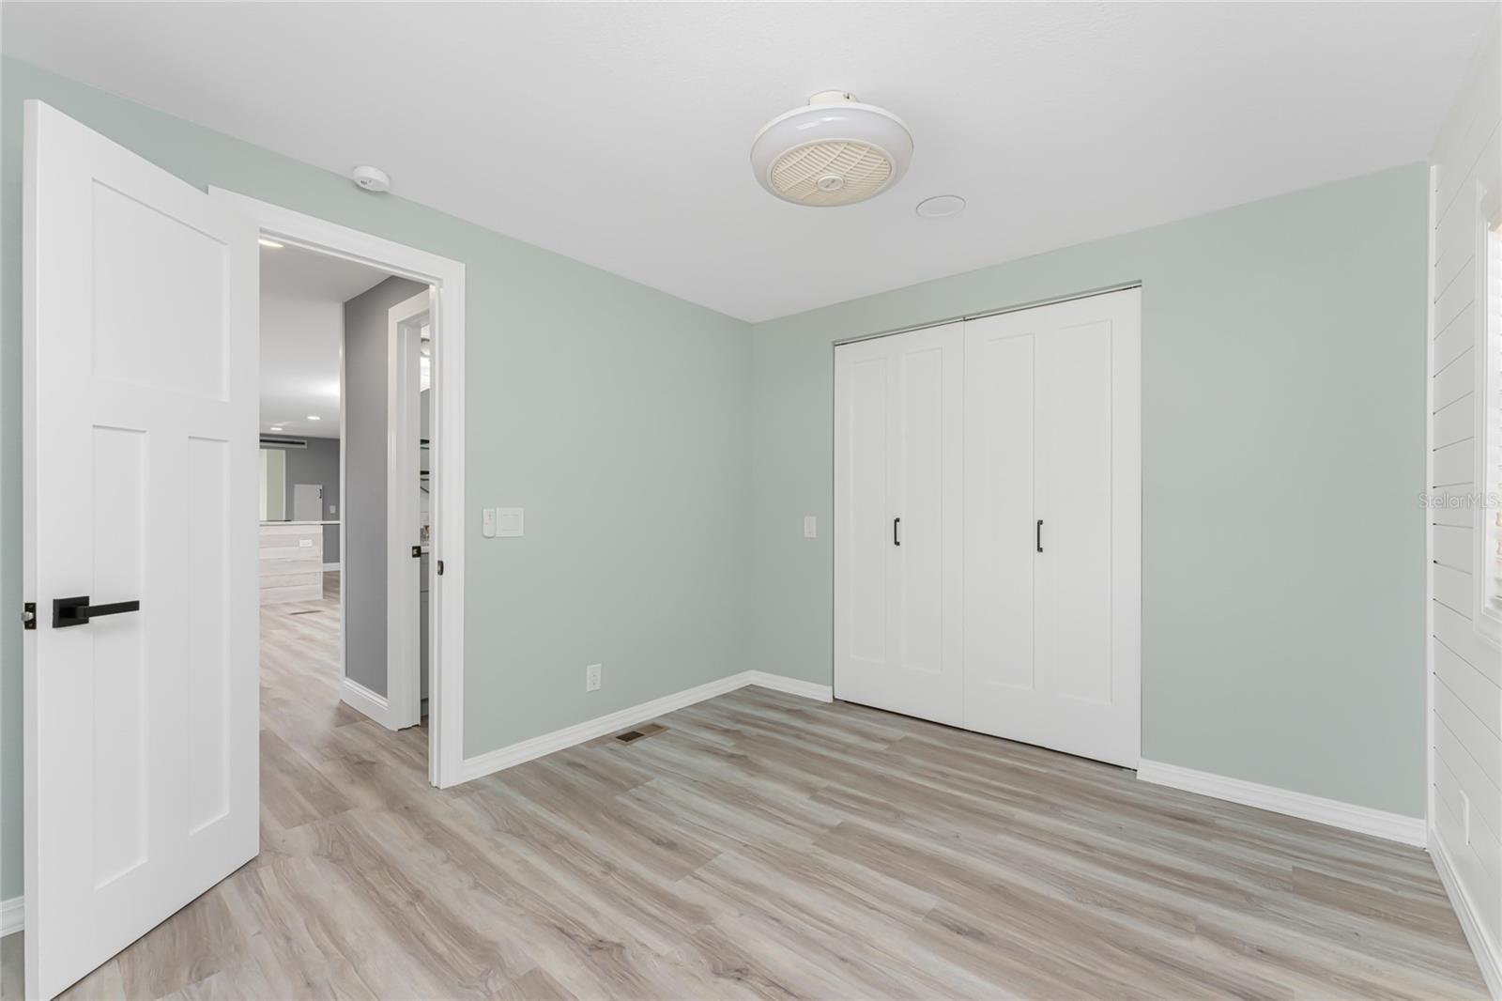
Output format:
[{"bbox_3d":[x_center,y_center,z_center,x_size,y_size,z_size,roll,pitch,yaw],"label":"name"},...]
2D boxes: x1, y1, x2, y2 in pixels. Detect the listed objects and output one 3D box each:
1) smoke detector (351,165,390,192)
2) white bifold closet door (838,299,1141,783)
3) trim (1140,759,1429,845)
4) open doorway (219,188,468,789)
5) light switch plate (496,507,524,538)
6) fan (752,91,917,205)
[{"bbox_3d":[-1.351,-1.141,2.081,0.115,0.037,0.115,0,0,41],"label":"smoke detector"},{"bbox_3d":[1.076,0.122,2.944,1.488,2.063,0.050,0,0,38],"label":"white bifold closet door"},{"bbox_3d":[1.964,1.136,2.227,0.820,0.092,0.015,0,0,38],"label":"trim"},{"bbox_3d":[-1.480,0.094,2.152,0.140,2.157,0.781,0,0,41],"label":"open doorway"},{"bbox_3d":[-1.053,0.097,2.558,0.011,0.120,0.120,0,0,41],"label":"light switch plate"},{"bbox_3d":[0.237,-1.051,1.719,0.472,0.212,0.472,0,0,0],"label":"fan"}]

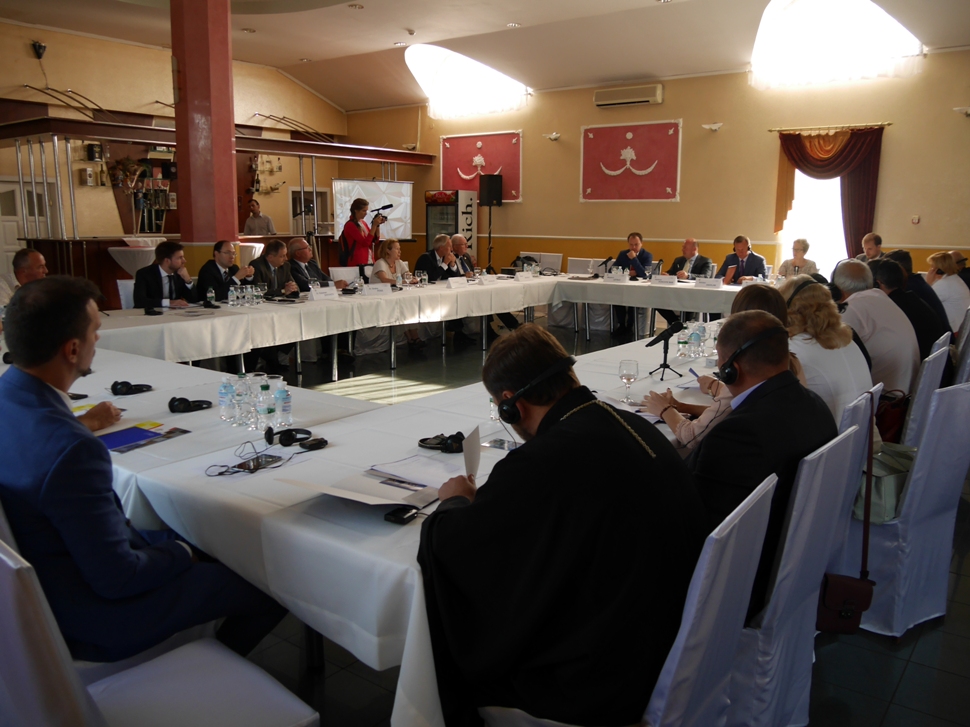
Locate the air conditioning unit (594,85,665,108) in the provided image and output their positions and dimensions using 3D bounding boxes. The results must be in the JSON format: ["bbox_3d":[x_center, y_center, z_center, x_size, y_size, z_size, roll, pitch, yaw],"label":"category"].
[{"bbox_3d":[1.972,-3.656,10.767,0.963,0.235,0.200,8,13,36],"label":"air conditioning unit"}]

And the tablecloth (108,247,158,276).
[{"bbox_3d":[-3.758,-0.709,8.625,0.720,1.115,0.720,8,13,36],"label":"tablecloth"}]

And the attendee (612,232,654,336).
[{"bbox_3d":[1.962,-1.079,10.573,0.560,1.335,0.800,8,13,36],"label":"attendee"}]

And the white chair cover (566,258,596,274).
[{"bbox_3d":[1.238,-1.016,11.247,0.440,0.955,0.520,8,13,36],"label":"white chair cover"}]

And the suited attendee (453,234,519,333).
[{"bbox_3d":[-0.082,-0.994,9.905,0.820,1.228,0.550,7,13,32],"label":"suited attendee"}]

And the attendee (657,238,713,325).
[{"bbox_3d":[2.489,-0.939,9.718,0.580,1.219,0.780,7,13,33],"label":"attendee"}]

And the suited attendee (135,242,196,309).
[{"bbox_3d":[-2.745,-0.412,6.762,0.740,1.247,0.540,9,14,37],"label":"suited attendee"}]

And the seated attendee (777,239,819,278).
[{"bbox_3d":[3.665,-0.821,9.353,0.480,1.300,0.740,10,14,41],"label":"seated attendee"}]

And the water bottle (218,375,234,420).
[{"bbox_3d":[-1.031,0.127,3.124,0.062,0.165,0.062,9,14,37],"label":"water bottle"}]

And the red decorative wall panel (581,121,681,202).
[{"bbox_3d":[2.098,-2.956,11.567,1.654,1.152,0.061,9,13,37],"label":"red decorative wall panel"}]

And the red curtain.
[{"bbox_3d":[4.079,-1.600,9.480,1.149,2.391,0.200,8,13,36],"label":"red curtain"}]

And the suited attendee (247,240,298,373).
[{"bbox_3d":[-2.033,-0.560,7.601,0.720,1.228,0.520,9,14,37],"label":"suited attendee"}]

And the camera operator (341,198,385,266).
[{"bbox_3d":[-1.476,-1.113,9.314,0.580,1.673,0.500,5,12,23],"label":"camera operator"}]

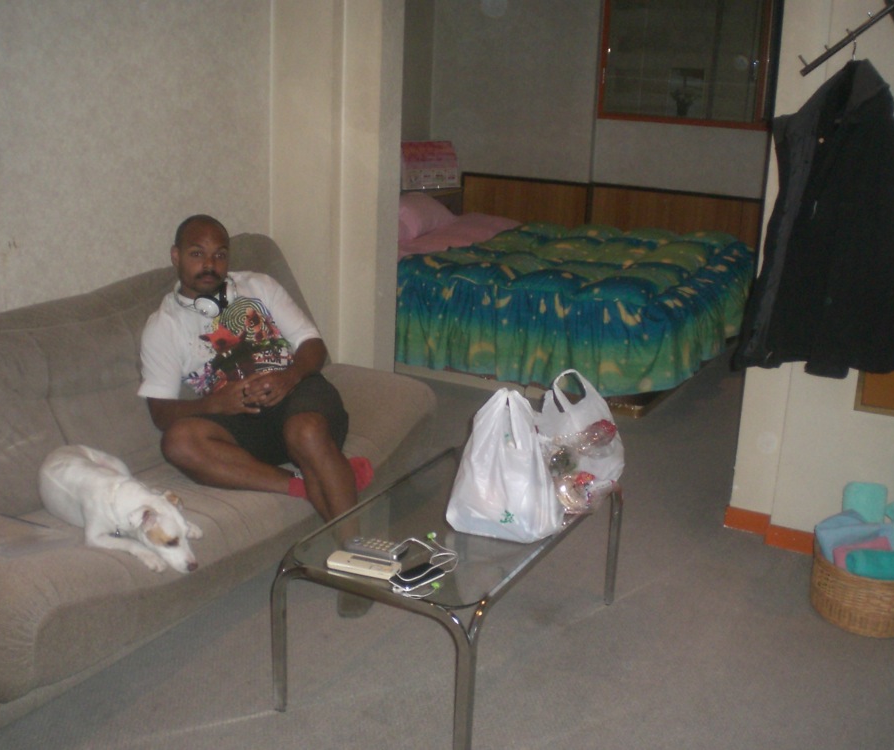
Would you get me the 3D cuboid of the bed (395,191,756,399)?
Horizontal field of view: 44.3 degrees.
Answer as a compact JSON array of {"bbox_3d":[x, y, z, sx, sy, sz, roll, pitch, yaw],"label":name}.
[{"bbox_3d":[0.509,-0.483,6.011,1.955,0.720,1.779,11,18,28],"label":"bed"}]

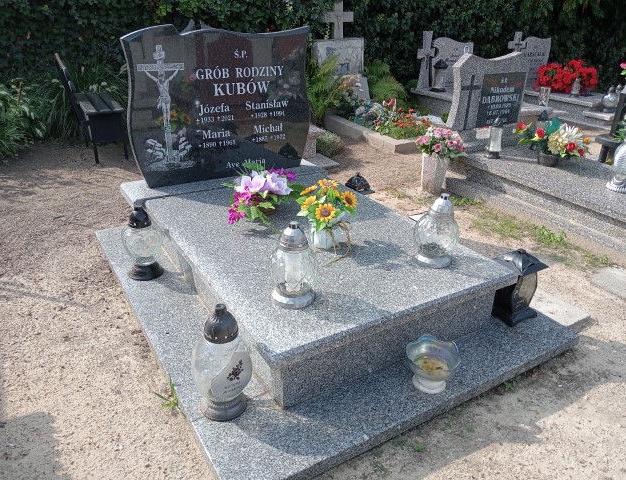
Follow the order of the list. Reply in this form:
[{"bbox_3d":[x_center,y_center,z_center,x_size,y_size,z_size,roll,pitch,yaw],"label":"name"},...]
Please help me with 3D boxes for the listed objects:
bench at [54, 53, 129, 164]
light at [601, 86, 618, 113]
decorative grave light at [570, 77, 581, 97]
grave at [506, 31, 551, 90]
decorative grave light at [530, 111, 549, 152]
[{"bbox_3d":[-1.958,-1.177,4.588,0.399,0.809,0.878,-11,28,-25],"label":"bench"},{"bbox_3d":[3.309,-1.568,5.727,0.191,0.273,0.191,-14,29,-27],"label":"light"},{"bbox_3d":[3.353,-1.951,6.536,0.112,0.245,0.112,-13,28,-28],"label":"decorative grave light"},{"bbox_3d":[2.858,-2.482,6.961,0.834,0.628,0.082,-14,29,-27],"label":"grave"},{"bbox_3d":[1.767,-0.860,4.014,0.103,0.293,0.103,-14,29,-27],"label":"decorative grave light"}]

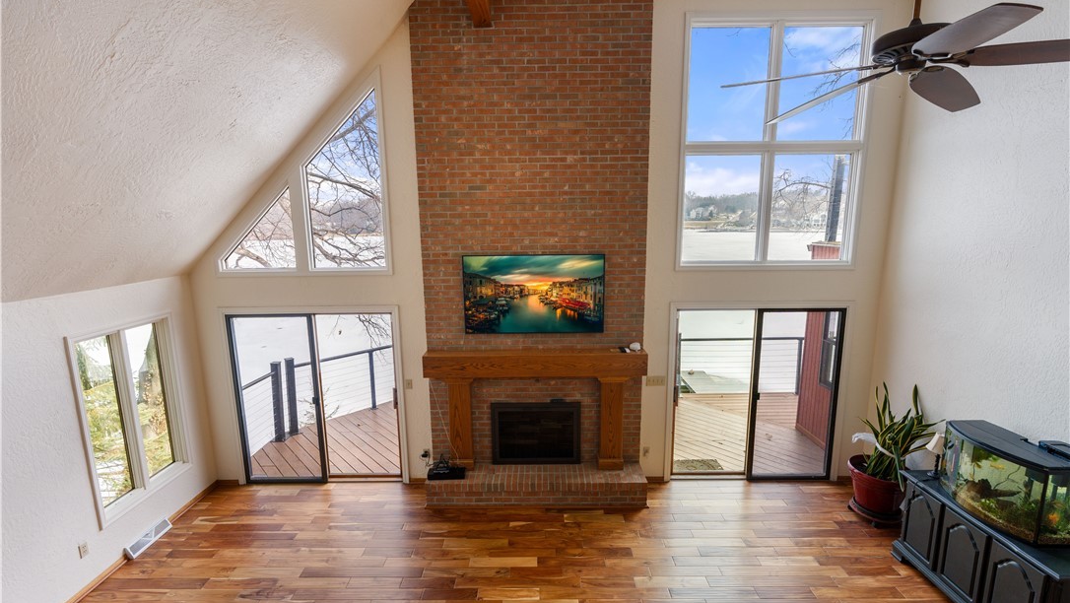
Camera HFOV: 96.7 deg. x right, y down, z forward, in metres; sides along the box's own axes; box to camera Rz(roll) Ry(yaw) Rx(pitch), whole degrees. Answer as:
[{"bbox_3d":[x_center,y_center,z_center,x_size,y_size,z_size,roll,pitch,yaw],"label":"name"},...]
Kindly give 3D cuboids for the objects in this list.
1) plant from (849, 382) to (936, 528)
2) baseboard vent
[{"bbox_3d":[3.442,1.493,4.689,0.620,1.390,0.600,-1,10,1],"label":"plant"},{"bbox_3d":[-3.666,2.247,4.542,0.095,0.115,0.470,-1,10,1],"label":"baseboard vent"}]

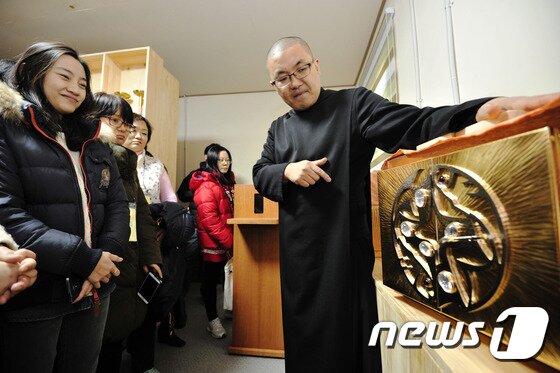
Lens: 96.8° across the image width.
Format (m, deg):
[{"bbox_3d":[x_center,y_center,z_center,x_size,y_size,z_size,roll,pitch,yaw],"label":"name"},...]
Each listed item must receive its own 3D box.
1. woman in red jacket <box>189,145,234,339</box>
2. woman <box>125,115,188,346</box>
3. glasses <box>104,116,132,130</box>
[{"bbox_3d":[-0.568,0.420,2.165,0.360,1.620,0.460,-5,-8,32],"label":"woman in red jacket"},{"bbox_3d":[-0.873,0.342,1.641,0.500,1.650,0.400,5,-9,-38],"label":"woman"},{"bbox_3d":[-0.836,-0.315,1.225,0.140,0.045,0.140,10,-3,21],"label":"glasses"}]

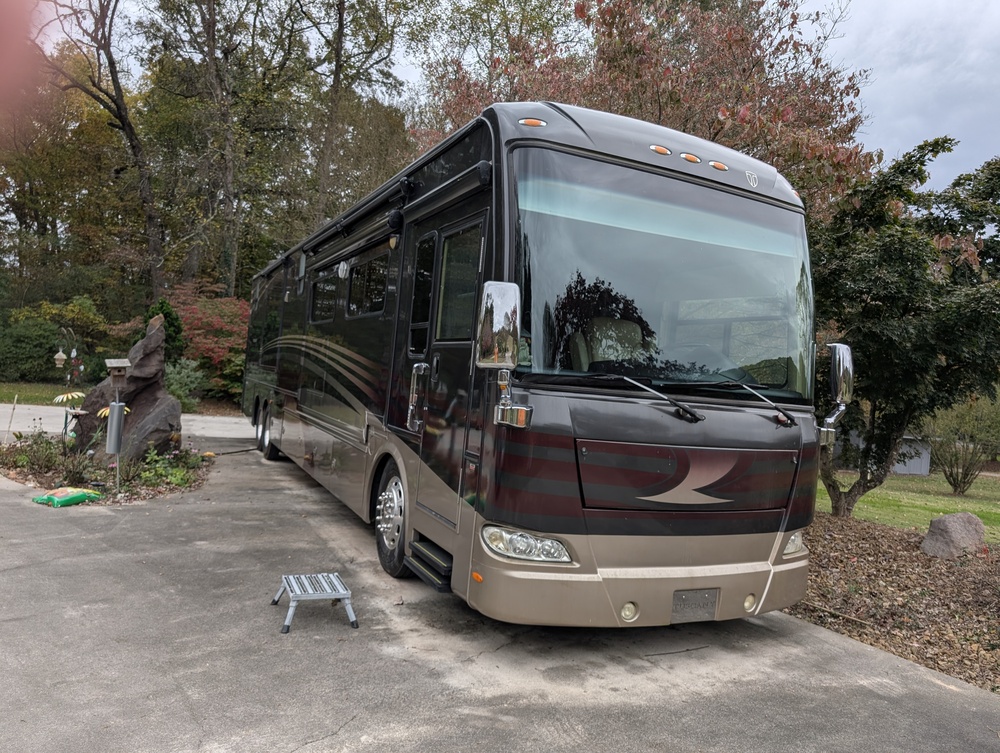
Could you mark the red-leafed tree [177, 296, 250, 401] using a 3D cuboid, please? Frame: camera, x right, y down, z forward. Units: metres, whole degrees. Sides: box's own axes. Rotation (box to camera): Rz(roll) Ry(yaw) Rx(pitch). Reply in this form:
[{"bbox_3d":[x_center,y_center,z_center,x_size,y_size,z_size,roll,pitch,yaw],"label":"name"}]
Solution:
[{"bbox_3d":[-9.528,-0.914,23.500,3.300,3.600,3.100,5,0,-22],"label":"red-leafed tree"}]

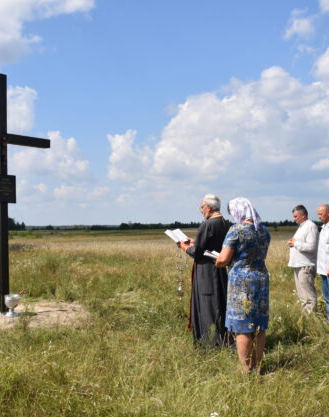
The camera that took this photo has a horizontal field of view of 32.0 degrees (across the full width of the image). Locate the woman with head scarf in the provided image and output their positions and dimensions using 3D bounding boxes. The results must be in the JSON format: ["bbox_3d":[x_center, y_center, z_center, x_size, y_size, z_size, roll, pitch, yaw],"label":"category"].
[{"bbox_3d":[0.745,0.725,5.420,0.500,1.670,0.450,0,-2,-37],"label":"woman with head scarf"}]

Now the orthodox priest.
[{"bbox_3d":[0.475,0.715,6.570,0.560,1.750,0.530,-2,-2,35],"label":"orthodox priest"}]

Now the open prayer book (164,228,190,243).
[{"bbox_3d":[0.153,0.322,6.750,0.200,0.050,0.250,40,22,30],"label":"open prayer book"}]

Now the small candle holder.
[{"bbox_3d":[-2.345,1.507,8.900,0.260,0.340,0.260,-1,-2,0],"label":"small candle holder"}]

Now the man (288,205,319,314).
[{"bbox_3d":[2.090,0.797,8.600,0.450,1.700,0.520,-1,-2,-1],"label":"man"}]

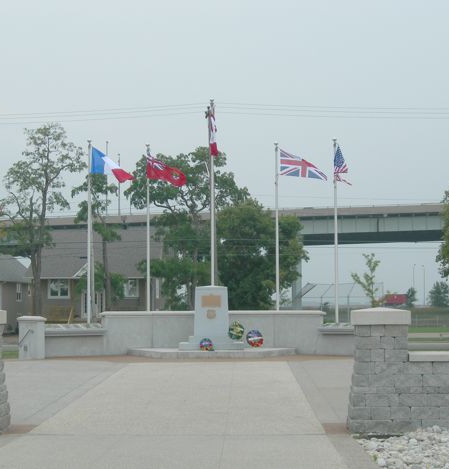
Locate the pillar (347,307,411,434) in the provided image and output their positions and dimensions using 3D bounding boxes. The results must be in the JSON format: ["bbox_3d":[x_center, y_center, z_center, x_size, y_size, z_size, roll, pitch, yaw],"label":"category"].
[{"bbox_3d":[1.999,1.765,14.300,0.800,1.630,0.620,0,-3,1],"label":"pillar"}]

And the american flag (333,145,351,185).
[{"bbox_3d":[3.282,-1.964,30.900,0.520,1.120,0.320,0,-3,0],"label":"american flag"}]

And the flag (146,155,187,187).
[{"bbox_3d":[-1.648,-1.818,31.300,1.160,0.930,0.350,-1,-3,6],"label":"flag"}]

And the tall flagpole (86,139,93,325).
[{"bbox_3d":[-3.787,0.084,30.900,0.130,5.600,0.130,0,-3,0],"label":"tall flagpole"}]

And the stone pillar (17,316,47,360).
[{"bbox_3d":[-5.203,2.790,29.700,0.750,1.130,0.720,0,-3,-11],"label":"stone pillar"}]

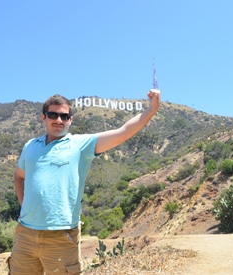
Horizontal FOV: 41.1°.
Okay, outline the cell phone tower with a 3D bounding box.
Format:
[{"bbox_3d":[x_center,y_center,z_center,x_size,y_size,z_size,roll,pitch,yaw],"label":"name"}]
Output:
[{"bbox_3d":[75.860,-112.065,595.000,10.000,86.000,10.000,-4,-5,8],"label":"cell phone tower"}]

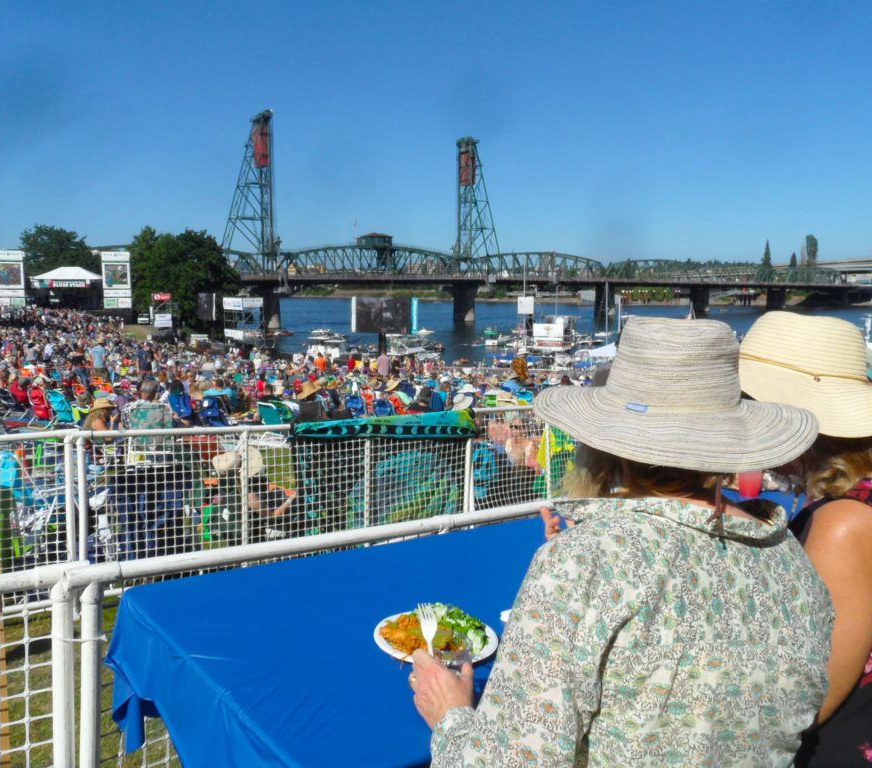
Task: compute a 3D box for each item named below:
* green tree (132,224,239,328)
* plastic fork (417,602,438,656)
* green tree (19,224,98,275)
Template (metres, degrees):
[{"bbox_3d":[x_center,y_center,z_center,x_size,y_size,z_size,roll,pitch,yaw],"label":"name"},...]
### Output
[{"bbox_3d":[-46.049,-19.317,130.000,18.500,18.800,17.000,-3,8,-19],"label":"green tree"},{"bbox_3d":[-0.007,0.410,1.100,0.027,0.018,0.160,-1,40,-10],"label":"plastic fork"},{"bbox_3d":[-78.482,-23.868,148.000,16.500,18.500,15.500,-4,9,-27],"label":"green tree"}]

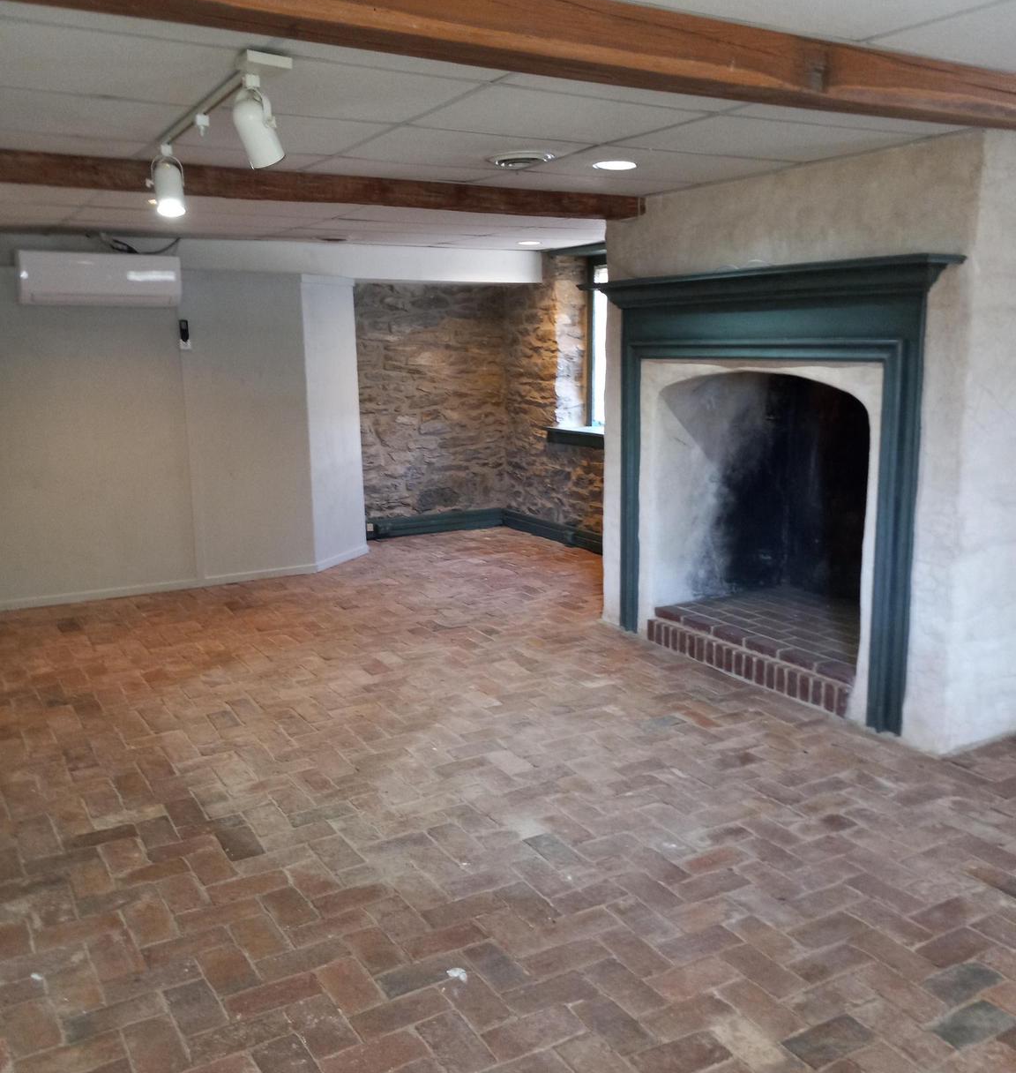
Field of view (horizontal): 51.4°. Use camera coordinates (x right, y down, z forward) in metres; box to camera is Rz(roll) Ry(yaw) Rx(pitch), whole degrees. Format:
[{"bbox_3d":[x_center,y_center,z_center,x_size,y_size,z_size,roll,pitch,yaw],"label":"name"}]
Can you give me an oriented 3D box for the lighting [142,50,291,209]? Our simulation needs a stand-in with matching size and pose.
[{"bbox_3d":[-0.847,-1.091,2.990,0.130,0.256,1.190,-7,12,-29],"label":"lighting"}]

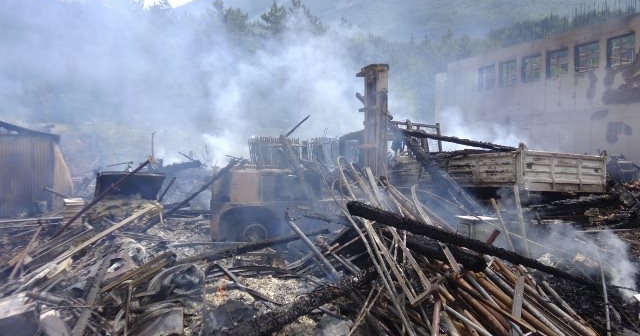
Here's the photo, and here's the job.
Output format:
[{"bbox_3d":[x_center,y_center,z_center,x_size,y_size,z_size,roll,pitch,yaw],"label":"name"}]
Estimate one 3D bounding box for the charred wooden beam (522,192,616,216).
[{"bbox_3d":[4.661,0.672,8.800,2.410,0.190,0.210,-3,2,-25],"label":"charred wooden beam"}]

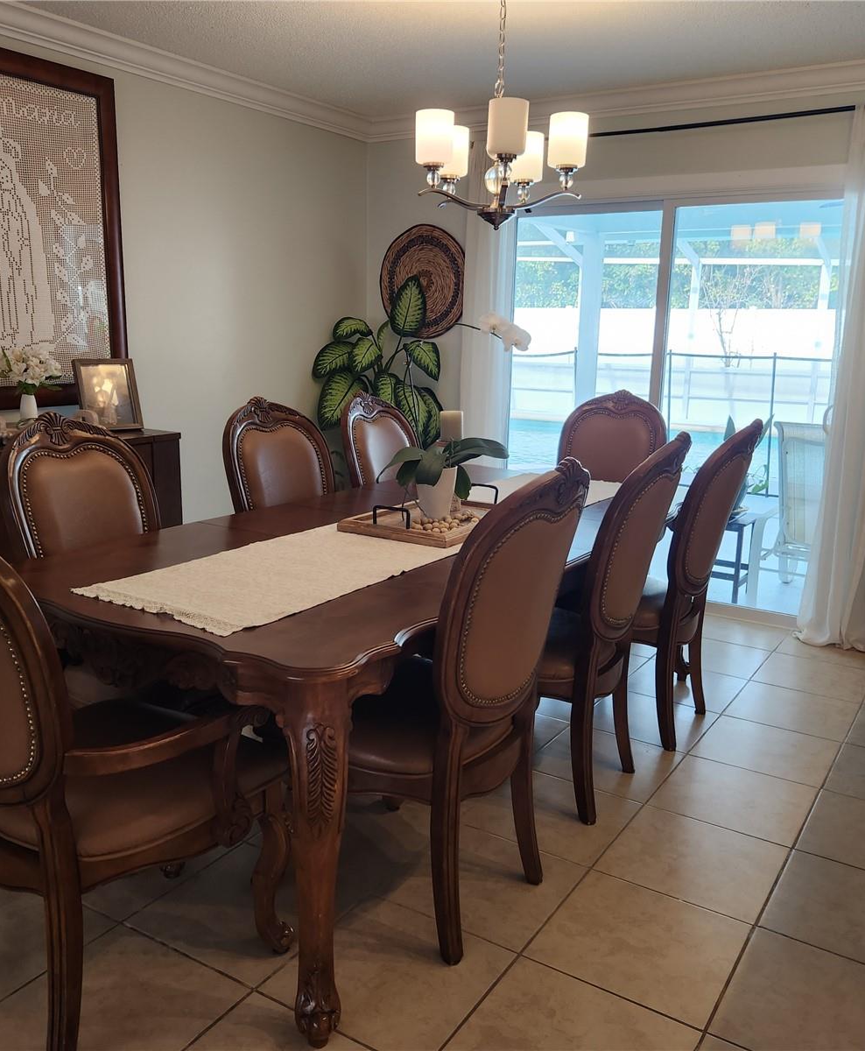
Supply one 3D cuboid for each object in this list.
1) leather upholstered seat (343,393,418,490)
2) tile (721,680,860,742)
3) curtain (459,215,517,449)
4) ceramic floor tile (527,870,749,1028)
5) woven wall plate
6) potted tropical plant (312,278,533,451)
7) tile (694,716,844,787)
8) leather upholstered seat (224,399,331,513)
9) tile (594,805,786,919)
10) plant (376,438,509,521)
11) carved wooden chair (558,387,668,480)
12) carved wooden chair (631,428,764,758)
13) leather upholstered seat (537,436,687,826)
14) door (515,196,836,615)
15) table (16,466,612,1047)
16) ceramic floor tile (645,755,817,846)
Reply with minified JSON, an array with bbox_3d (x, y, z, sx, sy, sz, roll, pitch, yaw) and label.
[{"bbox_3d":[-0.029,0.019,3.833,0.681,1.095,0.543,8,14,31],"label":"leather upholstered seat"},{"bbox_3d":[1.348,0.689,3.478,0.400,0.010,0.400,8,13,31],"label":"tile"},{"bbox_3d":[0.287,-0.838,4.999,0.330,2.290,0.120,8,14,31],"label":"curtain"},{"bbox_3d":[0.474,0.947,2.110,0.402,0.010,0.402,8,14,31],"label":"ceramic floor tile"},{"bbox_3d":[-0.051,-1.364,5.200,0.620,0.620,0.040,8,13,31],"label":"woven wall plate"},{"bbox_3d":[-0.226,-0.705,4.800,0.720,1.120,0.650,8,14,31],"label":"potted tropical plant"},{"bbox_3d":[1.130,0.754,3.138,0.400,0.010,0.400,8,13,31],"label":"tile"},{"bbox_3d":[-0.462,0.089,3.500,0.660,1.090,0.560,11,15,39],"label":"leather upholstered seat"},{"bbox_3d":[0.688,0.873,2.430,0.400,0.010,0.400,8,14,31],"label":"tile"},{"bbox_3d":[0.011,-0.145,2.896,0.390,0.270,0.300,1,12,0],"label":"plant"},{"bbox_3d":[0.699,-0.029,4.145,0.649,1.095,0.702,8,14,31],"label":"carved wooden chair"},{"bbox_3d":[0.757,0.160,3.223,0.681,1.095,0.543,8,14,31],"label":"carved wooden chair"},{"bbox_3d":[0.381,0.248,2.740,0.660,1.080,0.560,8,14,31],"label":"leather upholstered seat"},{"bbox_3d":[1.099,-0.584,4.641,1.742,1.958,0.082,8,14,31],"label":"door"},{"bbox_3d":[-0.022,0.360,3.010,1.183,0.759,2.452,8,14,31],"label":"table"},{"bbox_3d":[0.909,0.817,2.788,0.402,0.010,0.402,8,14,31],"label":"ceramic floor tile"}]

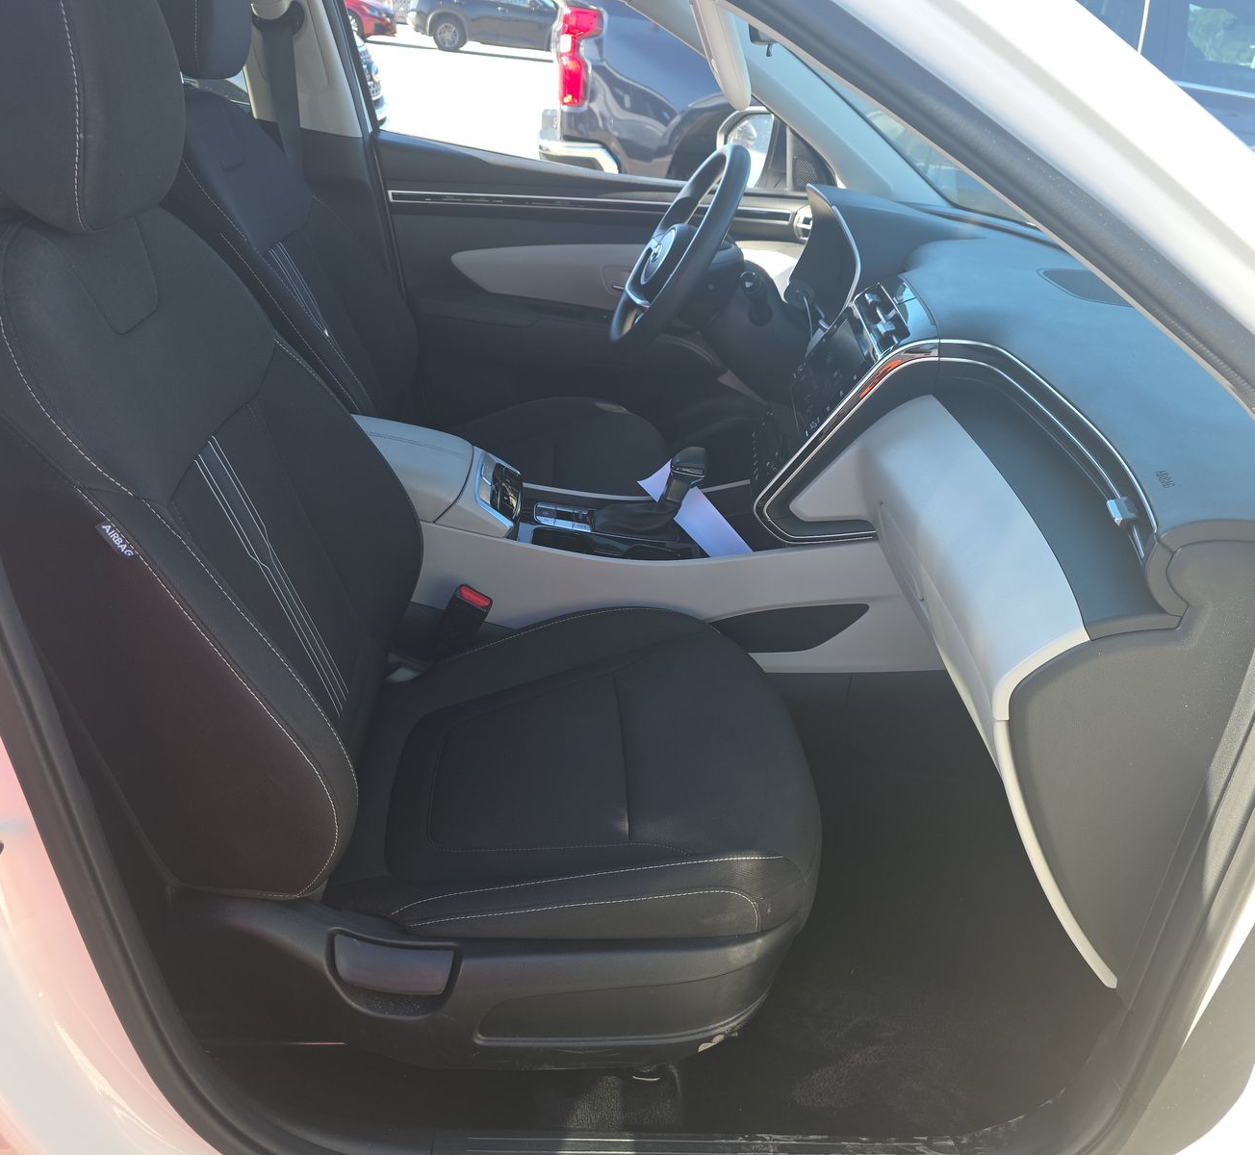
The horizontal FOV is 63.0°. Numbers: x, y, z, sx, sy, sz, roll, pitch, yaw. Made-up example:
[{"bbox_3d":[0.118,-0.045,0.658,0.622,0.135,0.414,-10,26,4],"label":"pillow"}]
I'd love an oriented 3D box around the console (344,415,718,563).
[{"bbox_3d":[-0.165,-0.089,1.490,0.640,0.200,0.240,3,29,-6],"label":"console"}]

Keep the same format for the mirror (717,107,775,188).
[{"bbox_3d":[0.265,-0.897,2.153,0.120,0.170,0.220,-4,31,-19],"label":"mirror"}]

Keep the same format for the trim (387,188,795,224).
[{"bbox_3d":[-0.065,-0.710,1.964,0.778,0.028,0.020,2,30,-3],"label":"trim"}]

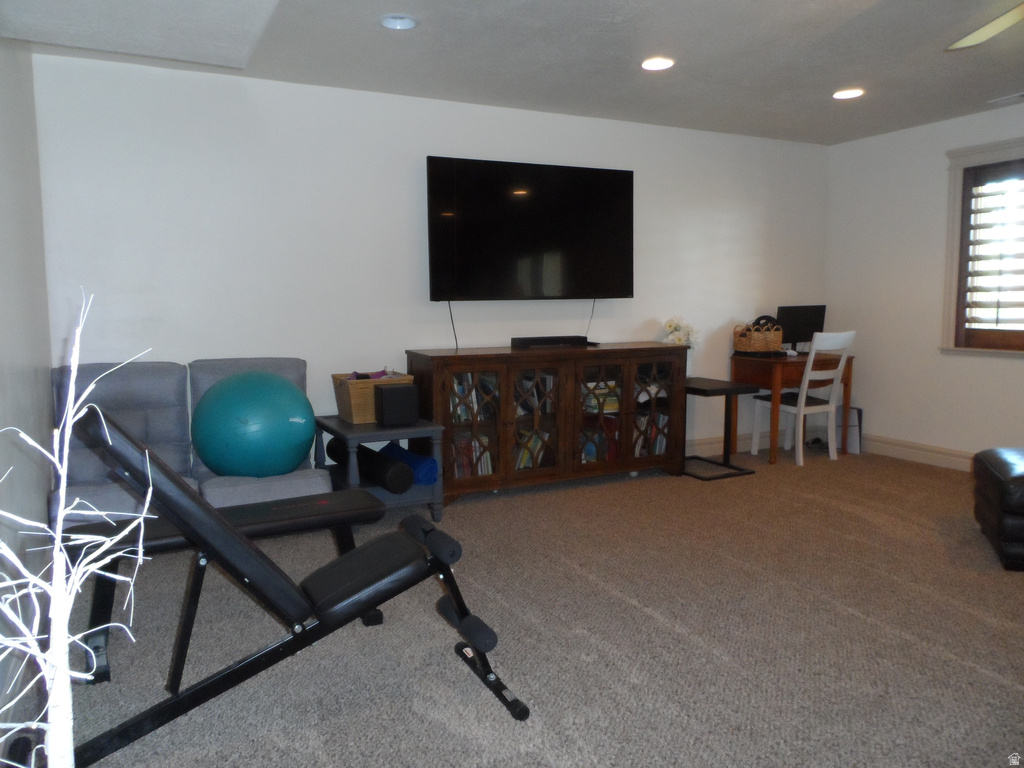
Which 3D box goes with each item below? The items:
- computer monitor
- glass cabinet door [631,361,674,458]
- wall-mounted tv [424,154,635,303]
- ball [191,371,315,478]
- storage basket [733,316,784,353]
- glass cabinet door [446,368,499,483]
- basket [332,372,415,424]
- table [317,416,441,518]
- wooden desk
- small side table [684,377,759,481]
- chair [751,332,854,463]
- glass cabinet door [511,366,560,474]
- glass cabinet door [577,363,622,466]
[{"bbox_3d":[2.228,-0.416,5.534,0.492,0.373,0.160,-3,7,-24],"label":"computer monitor"},{"bbox_3d":[0.945,0.178,4.757,0.368,0.679,0.030,-3,6,-24],"label":"glass cabinet door"},{"bbox_3d":[0.155,-0.975,4.590,1.462,0.857,0.063,-3,7,-24],"label":"wall-mounted tv"},{"bbox_3d":[-1.266,0.215,3.491,0.560,0.535,0.560,-3,6,-24],"label":"ball"},{"bbox_3d":[1.902,-0.352,5.490,0.300,0.210,0.190,-3,6,-24],"label":"storage basket"},{"bbox_3d":[-0.220,0.243,4.229,0.364,0.691,0.030,-3,6,-24],"label":"glass cabinet door"},{"bbox_3d":[-0.798,0.075,4.114,0.382,0.246,0.365,-4,7,-27],"label":"basket"},{"bbox_3d":[-0.752,0.473,3.999,0.519,0.524,0.724,-4,7,-28],"label":"table"},{"bbox_3d":[2.149,0.168,5.446,0.796,0.767,0.462,-3,7,-24],"label":"wooden desk"},{"bbox_3d":[1.355,0.305,5.061,0.456,0.611,0.608,-3,6,-23],"label":"small side table"},{"bbox_3d":[2.174,0.090,5.351,0.430,0.960,0.590,-4,6,-29],"label":"chair"},{"bbox_3d":[0.150,0.233,4.397,0.363,0.690,0.030,-3,6,-24],"label":"glass cabinet door"},{"bbox_3d":[0.562,0.201,4.564,0.351,0.668,0.026,-3,7,-24],"label":"glass cabinet door"}]

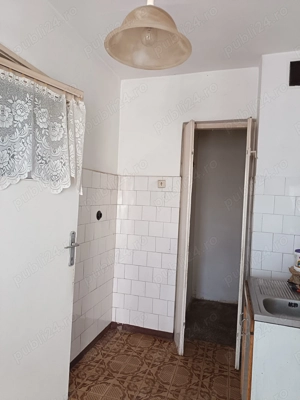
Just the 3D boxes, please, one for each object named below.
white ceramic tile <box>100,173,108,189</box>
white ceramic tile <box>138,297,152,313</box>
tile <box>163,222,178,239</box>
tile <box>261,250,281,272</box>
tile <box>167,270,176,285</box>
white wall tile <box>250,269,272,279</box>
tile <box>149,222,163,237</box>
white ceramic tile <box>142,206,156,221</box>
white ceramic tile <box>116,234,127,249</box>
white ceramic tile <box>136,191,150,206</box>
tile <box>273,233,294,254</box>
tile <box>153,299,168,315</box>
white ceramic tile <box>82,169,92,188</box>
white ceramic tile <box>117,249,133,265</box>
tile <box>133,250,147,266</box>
[{"bbox_3d":[-0.430,-0.180,2.584,0.010,0.150,0.150,2,1,17],"label":"white ceramic tile"},{"bbox_3d":[-0.046,1.041,2.769,0.150,0.150,0.010,2,1,17],"label":"white ceramic tile"},{"bbox_3d":[0.209,0.303,2.721,0.150,0.150,0.010,2,0,16],"label":"tile"},{"bbox_3d":[0.968,0.486,2.207,0.150,0.150,0.010,3,1,17],"label":"tile"},{"bbox_3d":[0.218,0.760,2.711,0.077,0.150,0.010,2,0,16],"label":"tile"},{"bbox_3d":[0.892,0.633,2.230,0.150,0.150,0.010,3,1,17],"label":"white wall tile"},{"bbox_3d":[0.059,0.288,2.717,0.150,0.150,0.010,3,1,17],"label":"tile"},{"bbox_3d":[-0.006,0.136,2.759,0.150,0.150,0.010,2,1,17],"label":"white ceramic tile"},{"bbox_3d":[-0.290,0.424,2.830,0.131,0.150,0.010,2,0,17],"label":"white ceramic tile"},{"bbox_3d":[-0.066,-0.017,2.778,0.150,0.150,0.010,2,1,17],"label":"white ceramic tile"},{"bbox_3d":[1.053,0.344,2.182,0.150,0.150,0.010,2,0,17],"label":"tile"},{"bbox_3d":[0.106,1.060,2.739,0.150,0.150,0.010,2,0,16],"label":"tile"},{"bbox_3d":[-0.517,-0.181,2.295,0.010,0.150,0.150,2,1,17],"label":"white ceramic tile"},{"bbox_3d":[-0.242,0.574,2.811,0.150,0.150,0.010,3,1,17],"label":"white ceramic tile"},{"bbox_3d":[-0.098,0.581,2.766,0.150,0.150,0.010,3,1,17],"label":"tile"}]

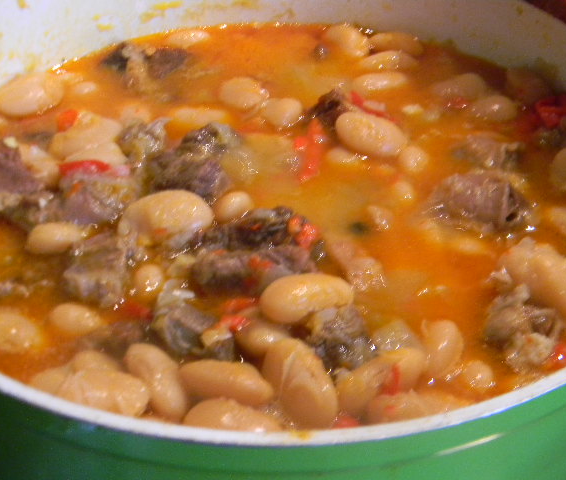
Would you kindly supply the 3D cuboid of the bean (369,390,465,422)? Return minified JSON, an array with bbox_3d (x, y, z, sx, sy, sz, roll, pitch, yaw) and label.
[{"bbox_3d":[0.033,0.042,0.252,0.025,0.010,0.013,-5,39,-6],"label":"bean"}]

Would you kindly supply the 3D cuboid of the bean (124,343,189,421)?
[{"bbox_3d":[-0.030,0.034,0.249,0.011,0.010,0.024,-23,60,-26],"label":"bean"}]

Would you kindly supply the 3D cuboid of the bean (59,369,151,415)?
[{"bbox_3d":[-0.047,0.041,0.272,0.026,0.011,0.014,8,40,9],"label":"bean"}]

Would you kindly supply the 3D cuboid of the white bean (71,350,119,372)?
[{"bbox_3d":[-0.052,0.035,0.283,0.020,0.011,0.013,14,41,16],"label":"white bean"}]

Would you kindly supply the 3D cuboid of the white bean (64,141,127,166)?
[{"bbox_3d":[-0.060,-0.026,0.334,0.022,0.011,0.013,-9,39,-11],"label":"white bean"}]

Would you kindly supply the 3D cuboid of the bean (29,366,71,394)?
[{"bbox_3d":[-0.054,0.036,0.252,0.018,0.009,0.011,-13,41,-16],"label":"bean"}]

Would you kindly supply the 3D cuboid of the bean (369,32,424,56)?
[{"bbox_3d":[0.047,-0.081,0.428,0.023,0.011,0.014,12,41,14],"label":"bean"}]

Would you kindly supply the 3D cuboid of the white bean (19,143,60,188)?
[{"bbox_3d":[-0.078,-0.024,0.331,0.012,0.010,0.019,-26,45,-29],"label":"white bean"}]

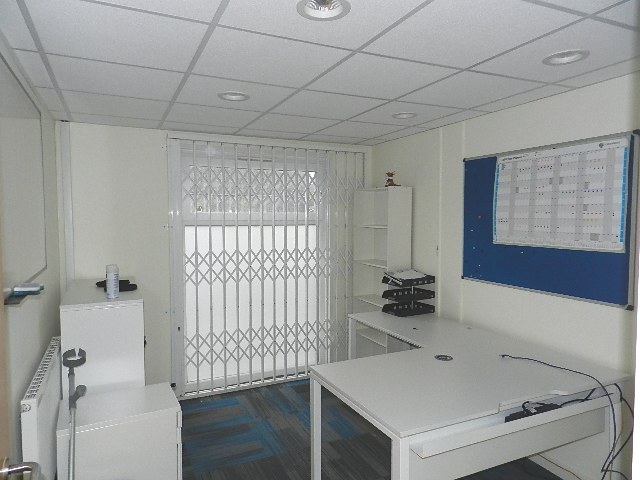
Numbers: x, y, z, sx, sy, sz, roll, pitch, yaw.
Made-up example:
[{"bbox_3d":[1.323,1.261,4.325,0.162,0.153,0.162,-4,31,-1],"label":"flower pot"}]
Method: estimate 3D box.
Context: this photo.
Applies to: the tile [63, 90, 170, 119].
[{"bbox_3d":[-1.300,-0.858,2.749,0.588,0.020,0.588,-2,4,-25],"label":"tile"}]

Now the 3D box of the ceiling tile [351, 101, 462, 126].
[{"bbox_3d":[0.583,-0.882,2.983,0.588,0.020,0.588,-2,4,-25],"label":"ceiling tile"}]

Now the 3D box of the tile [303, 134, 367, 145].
[{"bbox_3d":[0.130,-0.938,3.929,0.588,0.020,0.289,-2,4,-25],"label":"tile"}]

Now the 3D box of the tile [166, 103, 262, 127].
[{"bbox_3d":[-0.759,-0.877,3.007,0.588,0.020,0.588,-2,4,-25],"label":"tile"}]

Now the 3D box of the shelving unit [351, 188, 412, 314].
[{"bbox_3d":[0.572,0.422,3.978,0.245,1.782,0.605,-2,4,-25],"label":"shelving unit"}]

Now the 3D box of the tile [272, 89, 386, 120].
[{"bbox_3d":[0.041,-0.864,2.725,0.588,0.020,0.588,-2,4,-25],"label":"tile"}]

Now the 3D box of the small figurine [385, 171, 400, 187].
[{"bbox_3d":[0.633,-0.526,3.694,0.130,0.143,0.090,-2,4,-25],"label":"small figurine"}]

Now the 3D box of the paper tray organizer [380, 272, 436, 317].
[{"bbox_3d":[0.732,0.444,3.526,0.335,0.310,0.250,-2,4,-25],"label":"paper tray organizer"}]

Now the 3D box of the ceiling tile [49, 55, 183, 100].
[{"bbox_3d":[-1.041,-0.827,2.209,0.588,0.020,0.588,-2,4,-25],"label":"ceiling tile"}]

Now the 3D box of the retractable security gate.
[{"bbox_3d":[-0.378,0.229,3.870,1.850,2.160,0.070,-2,4,-25],"label":"retractable security gate"}]

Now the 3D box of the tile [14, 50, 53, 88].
[{"bbox_3d":[-1.364,-0.816,2.055,0.104,0.020,0.588,-2,4,-25],"label":"tile"}]

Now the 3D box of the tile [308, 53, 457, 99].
[{"bbox_3d":[0.300,-0.832,2.184,0.588,0.020,0.588,-2,4,-25],"label":"tile"}]

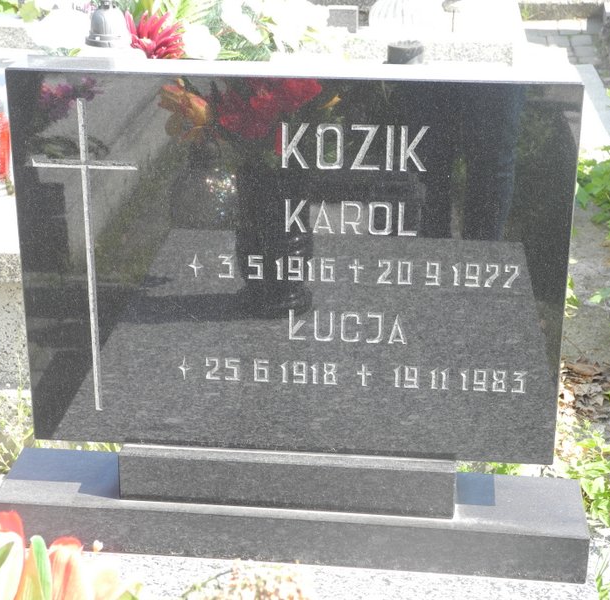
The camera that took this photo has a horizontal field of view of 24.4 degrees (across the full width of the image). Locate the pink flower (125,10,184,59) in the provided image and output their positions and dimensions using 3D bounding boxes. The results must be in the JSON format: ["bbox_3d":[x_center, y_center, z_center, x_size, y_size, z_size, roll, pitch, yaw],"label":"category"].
[{"bbox_3d":[-0.359,-0.627,3.368,0.137,0.125,0.105,2,22,5],"label":"pink flower"}]

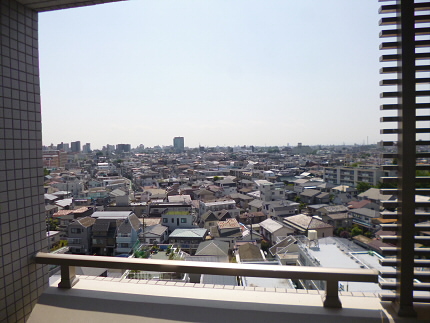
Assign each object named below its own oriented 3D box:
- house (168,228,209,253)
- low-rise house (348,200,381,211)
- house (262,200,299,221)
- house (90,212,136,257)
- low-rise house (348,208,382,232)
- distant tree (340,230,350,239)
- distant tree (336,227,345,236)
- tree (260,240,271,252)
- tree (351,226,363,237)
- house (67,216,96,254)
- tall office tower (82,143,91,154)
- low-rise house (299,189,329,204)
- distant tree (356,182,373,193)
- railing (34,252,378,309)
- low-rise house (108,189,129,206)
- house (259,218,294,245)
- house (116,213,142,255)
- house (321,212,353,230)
[{"bbox_3d":[-6.418,19.920,73.411,8.100,6.400,6.900,-1,2,6],"label":"house"},{"bbox_3d":[51.990,17.736,103.947,9.500,7.500,8.000,-2,3,-15],"label":"low-rise house"},{"bbox_3d":[24.200,18.340,110.480,10.800,7.000,8.000,-1,3,-23],"label":"house"},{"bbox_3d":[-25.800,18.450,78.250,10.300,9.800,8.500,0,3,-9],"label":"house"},{"bbox_3d":[48.303,18.529,93.269,6.300,7.000,10.600,-2,3,-17],"label":"low-rise house"},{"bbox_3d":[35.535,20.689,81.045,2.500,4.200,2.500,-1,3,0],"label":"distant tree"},{"bbox_3d":[35.378,19.989,83.913,2.400,4.000,2.400,-1,2,0],"label":"distant tree"},{"bbox_3d":[12.467,20.895,72.425,2.500,3.900,2.500,-1,2,0],"label":"tree"},{"bbox_3d":[39.333,19.963,82.914,3.000,4.000,3.000,-1,2,0],"label":"tree"},{"bbox_3d":[-34.294,19.431,79.335,5.800,9.100,8.600,-1,3,5],"label":"house"},{"bbox_3d":[-387.700,-34.200,899.390,20.000,38.000,18.000,-1,3,-15],"label":"tall office tower"},{"bbox_3d":[44.900,16.990,134.940,9.200,7.400,8.500,-1,3,-22],"label":"low-rise house"},{"bbox_3d":[70.544,14.716,140.861,7.500,9.600,7.500,-1,3,0],"label":"distant tree"},{"bbox_3d":[-0.101,0.545,1.407,1.594,0.146,0.102,0,3,10],"label":"railing"},{"bbox_3d":[-44.725,17.550,138.904,7.000,7.800,7.500,-2,3,-25],"label":"low-rise house"},{"bbox_3d":[16.700,19.750,81.520,7.200,6.900,9.000,-1,3,-17],"label":"house"},{"bbox_3d":[-22.275,18.704,79.055,5.000,8.900,8.500,-1,2,-1],"label":"house"},{"bbox_3d":[39.000,19.270,95.010,7.800,6.600,6.300,-1,3,-19],"label":"house"}]

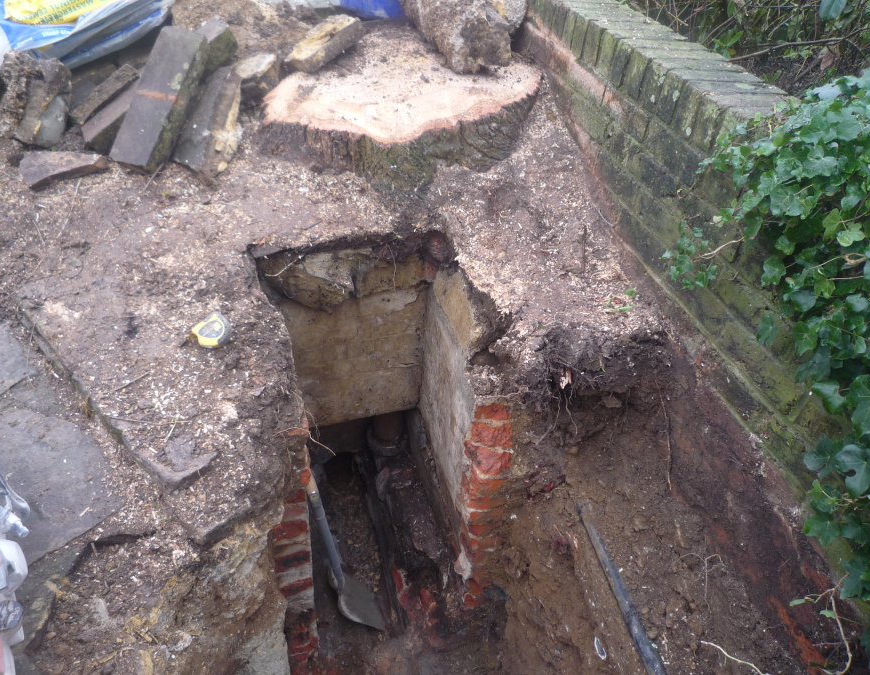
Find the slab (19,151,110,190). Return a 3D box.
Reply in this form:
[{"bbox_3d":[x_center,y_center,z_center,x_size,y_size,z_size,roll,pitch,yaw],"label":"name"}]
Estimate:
[{"bbox_3d":[-0.917,-0.414,1.609,0.178,0.030,0.155,-3,44,-12],"label":"slab"}]

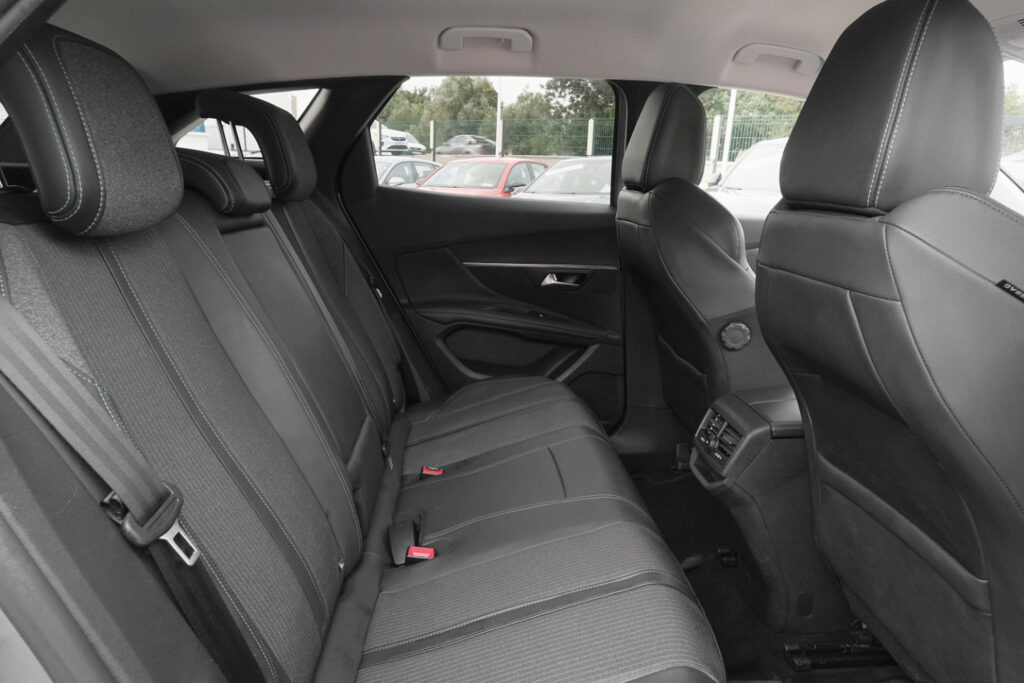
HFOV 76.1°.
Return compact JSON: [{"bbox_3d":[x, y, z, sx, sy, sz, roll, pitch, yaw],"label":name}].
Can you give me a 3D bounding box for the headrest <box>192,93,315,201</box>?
[{"bbox_3d":[-0.518,-0.401,1.355,0.153,0.209,0.260,1,14,-4],"label":"headrest"}]

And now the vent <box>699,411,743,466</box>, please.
[{"bbox_3d":[0.389,0.177,1.199,0.036,0.063,0.146,24,12,-9],"label":"vent"}]

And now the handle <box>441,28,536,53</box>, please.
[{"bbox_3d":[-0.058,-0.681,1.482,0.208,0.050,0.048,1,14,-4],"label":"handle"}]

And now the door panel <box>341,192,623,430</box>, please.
[{"bbox_3d":[-0.068,-0.058,1.833,0.770,0.694,0.117,1,14,-4],"label":"door panel"}]

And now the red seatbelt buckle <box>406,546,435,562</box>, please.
[{"bbox_3d":[-0.140,0.328,1.011,0.040,0.025,0.028,1,14,-4],"label":"red seatbelt buckle"}]

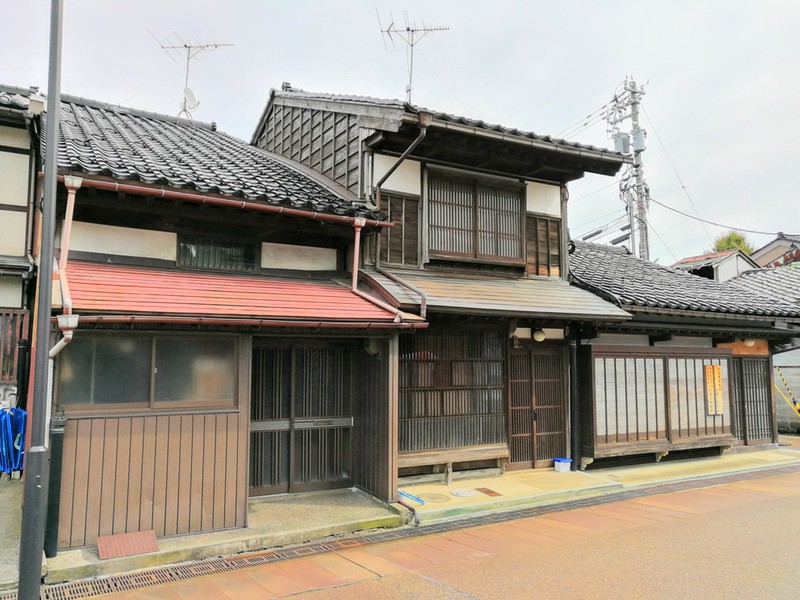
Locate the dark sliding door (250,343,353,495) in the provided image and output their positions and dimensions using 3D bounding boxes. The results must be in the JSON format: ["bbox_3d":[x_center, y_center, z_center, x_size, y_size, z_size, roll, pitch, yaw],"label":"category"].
[{"bbox_3d":[-1.254,1.423,7.615,1.468,1.805,0.100,3,-7,-30],"label":"dark sliding door"}]

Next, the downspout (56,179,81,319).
[{"bbox_3d":[-3.020,-0.491,5.694,0.200,1.452,0.950,3,-7,-30],"label":"downspout"}]

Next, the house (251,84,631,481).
[{"bbox_3d":[0.396,-0.673,10.495,3.956,6.641,5.417,3,-7,-30],"label":"house"}]

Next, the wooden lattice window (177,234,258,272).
[{"bbox_3d":[-2.141,-0.549,7.388,0.942,0.424,0.080,3,-7,-30],"label":"wooden lattice window"}]

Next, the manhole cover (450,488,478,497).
[{"bbox_3d":[0.802,2.435,7.844,0.310,0.030,0.310,3,-3,-30],"label":"manhole cover"}]

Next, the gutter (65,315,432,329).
[{"bbox_3d":[-1.310,0.217,6.046,3.752,0.090,0.110,3,-7,-30],"label":"gutter"}]

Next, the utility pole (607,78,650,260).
[{"bbox_3d":[8.192,-2.088,21.444,1.400,11.886,1.300,3,-7,-30],"label":"utility pole"}]

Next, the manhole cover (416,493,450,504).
[{"bbox_3d":[0.404,2.404,7.528,0.400,0.030,0.400,2,-3,0],"label":"manhole cover"}]

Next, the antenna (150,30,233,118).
[{"bbox_3d":[-4.542,-4.898,13.940,1.650,1.750,1.550,0,-6,4],"label":"antenna"}]

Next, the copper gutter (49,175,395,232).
[{"bbox_3d":[-1.732,-1.038,6.817,3.831,0.100,0.120,3,-7,-30],"label":"copper gutter"}]

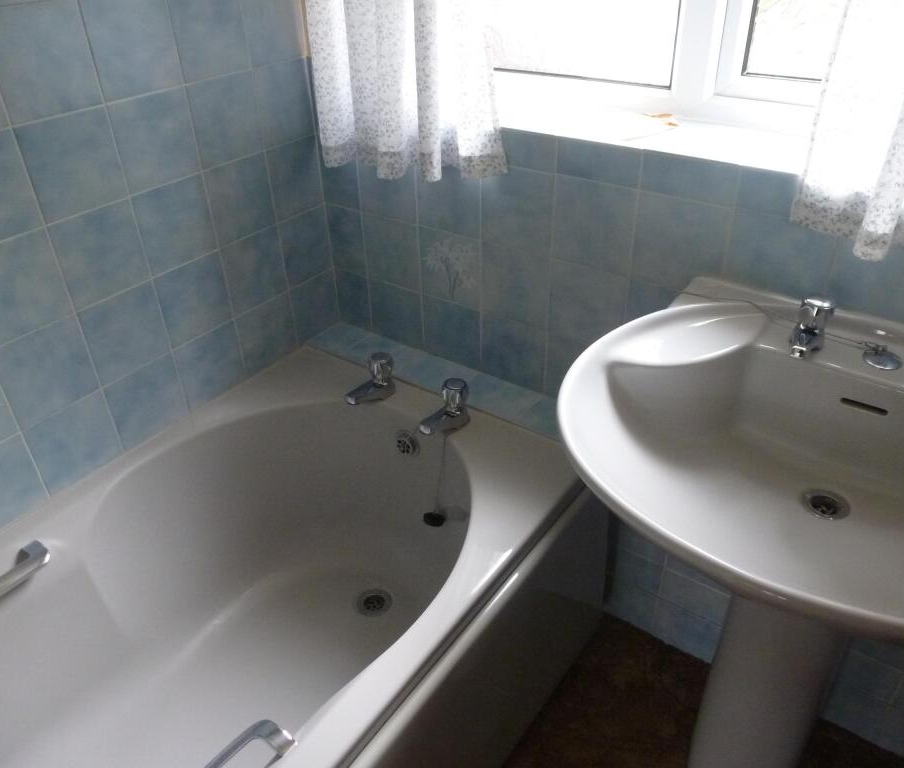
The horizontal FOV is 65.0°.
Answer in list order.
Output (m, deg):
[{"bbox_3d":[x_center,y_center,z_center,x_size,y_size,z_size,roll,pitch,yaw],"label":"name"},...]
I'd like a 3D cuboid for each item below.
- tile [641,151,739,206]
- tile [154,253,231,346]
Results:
[{"bbox_3d":[0.355,-0.308,1.059,0.148,0.062,0.010,20,40,30],"label":"tile"},{"bbox_3d":[-0.487,-0.160,1.341,0.010,0.146,0.146,20,39,29],"label":"tile"}]

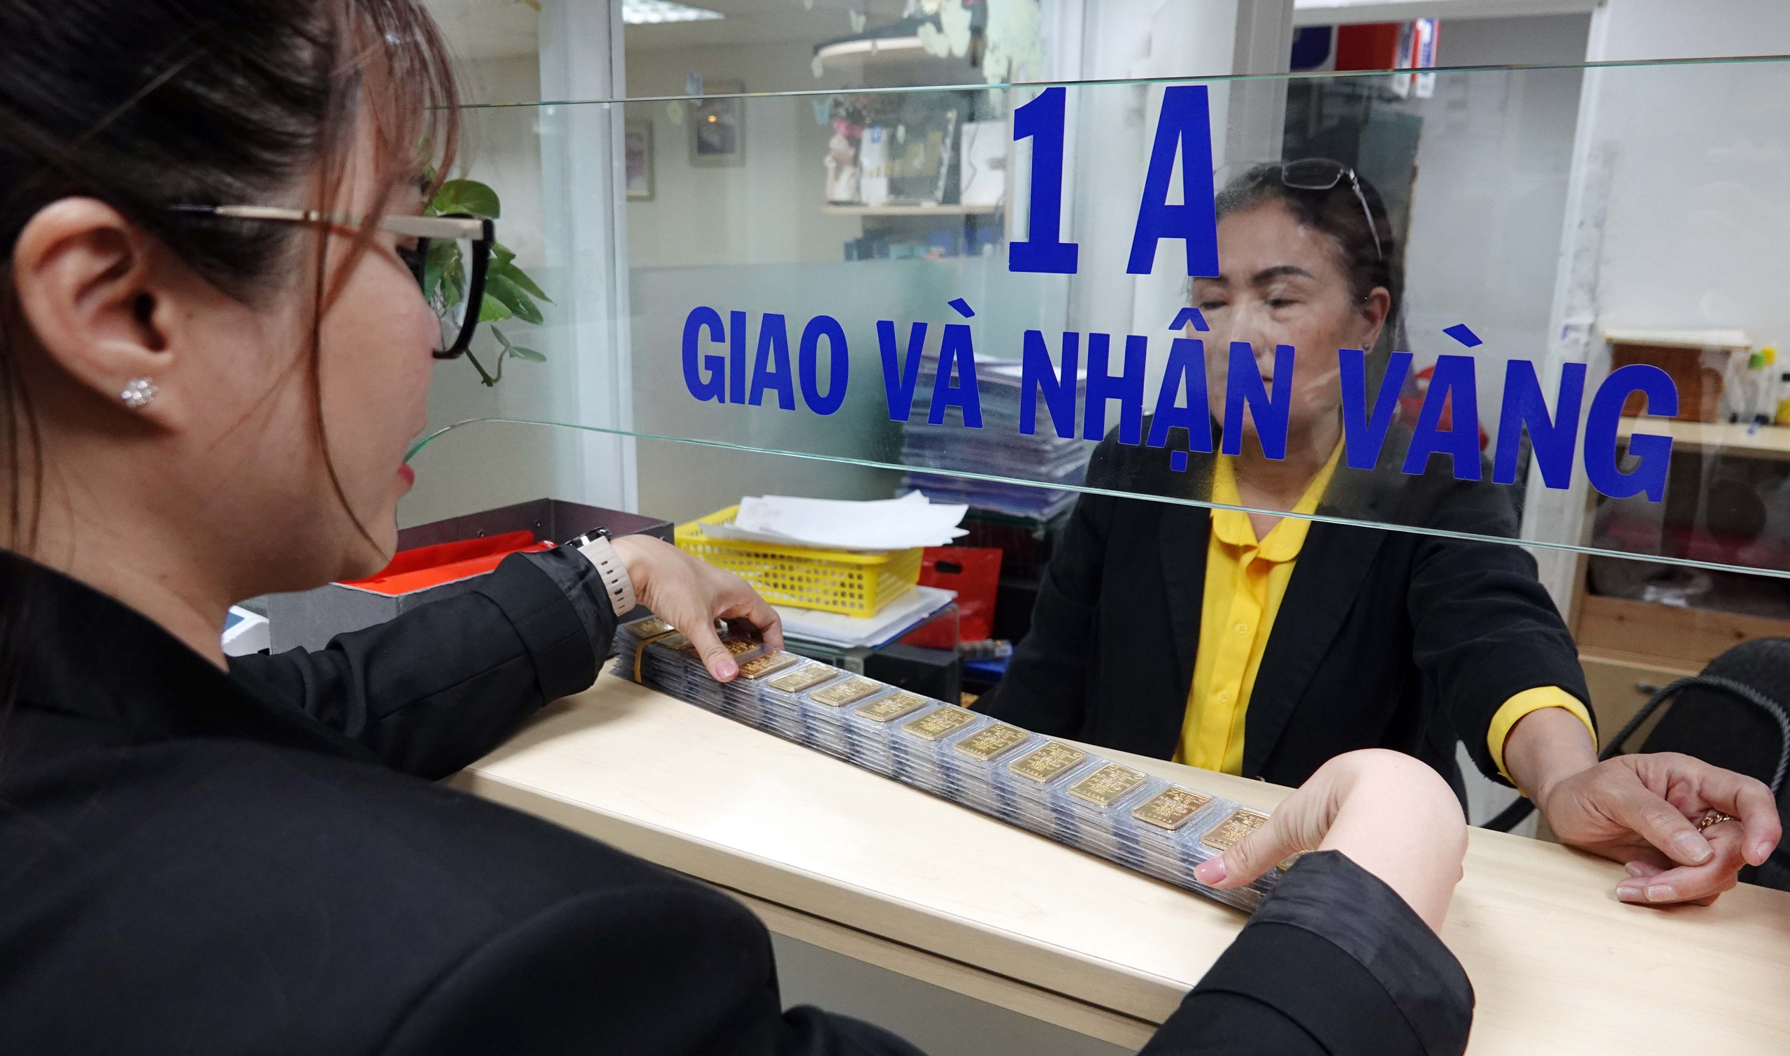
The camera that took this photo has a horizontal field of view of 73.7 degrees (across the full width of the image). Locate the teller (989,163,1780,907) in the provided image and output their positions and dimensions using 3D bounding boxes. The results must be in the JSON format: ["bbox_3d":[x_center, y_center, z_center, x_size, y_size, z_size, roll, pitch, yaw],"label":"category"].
[{"bbox_3d":[0.407,0.368,1.147,0.530,1.380,0.500,11,17,34],"label":"teller"}]

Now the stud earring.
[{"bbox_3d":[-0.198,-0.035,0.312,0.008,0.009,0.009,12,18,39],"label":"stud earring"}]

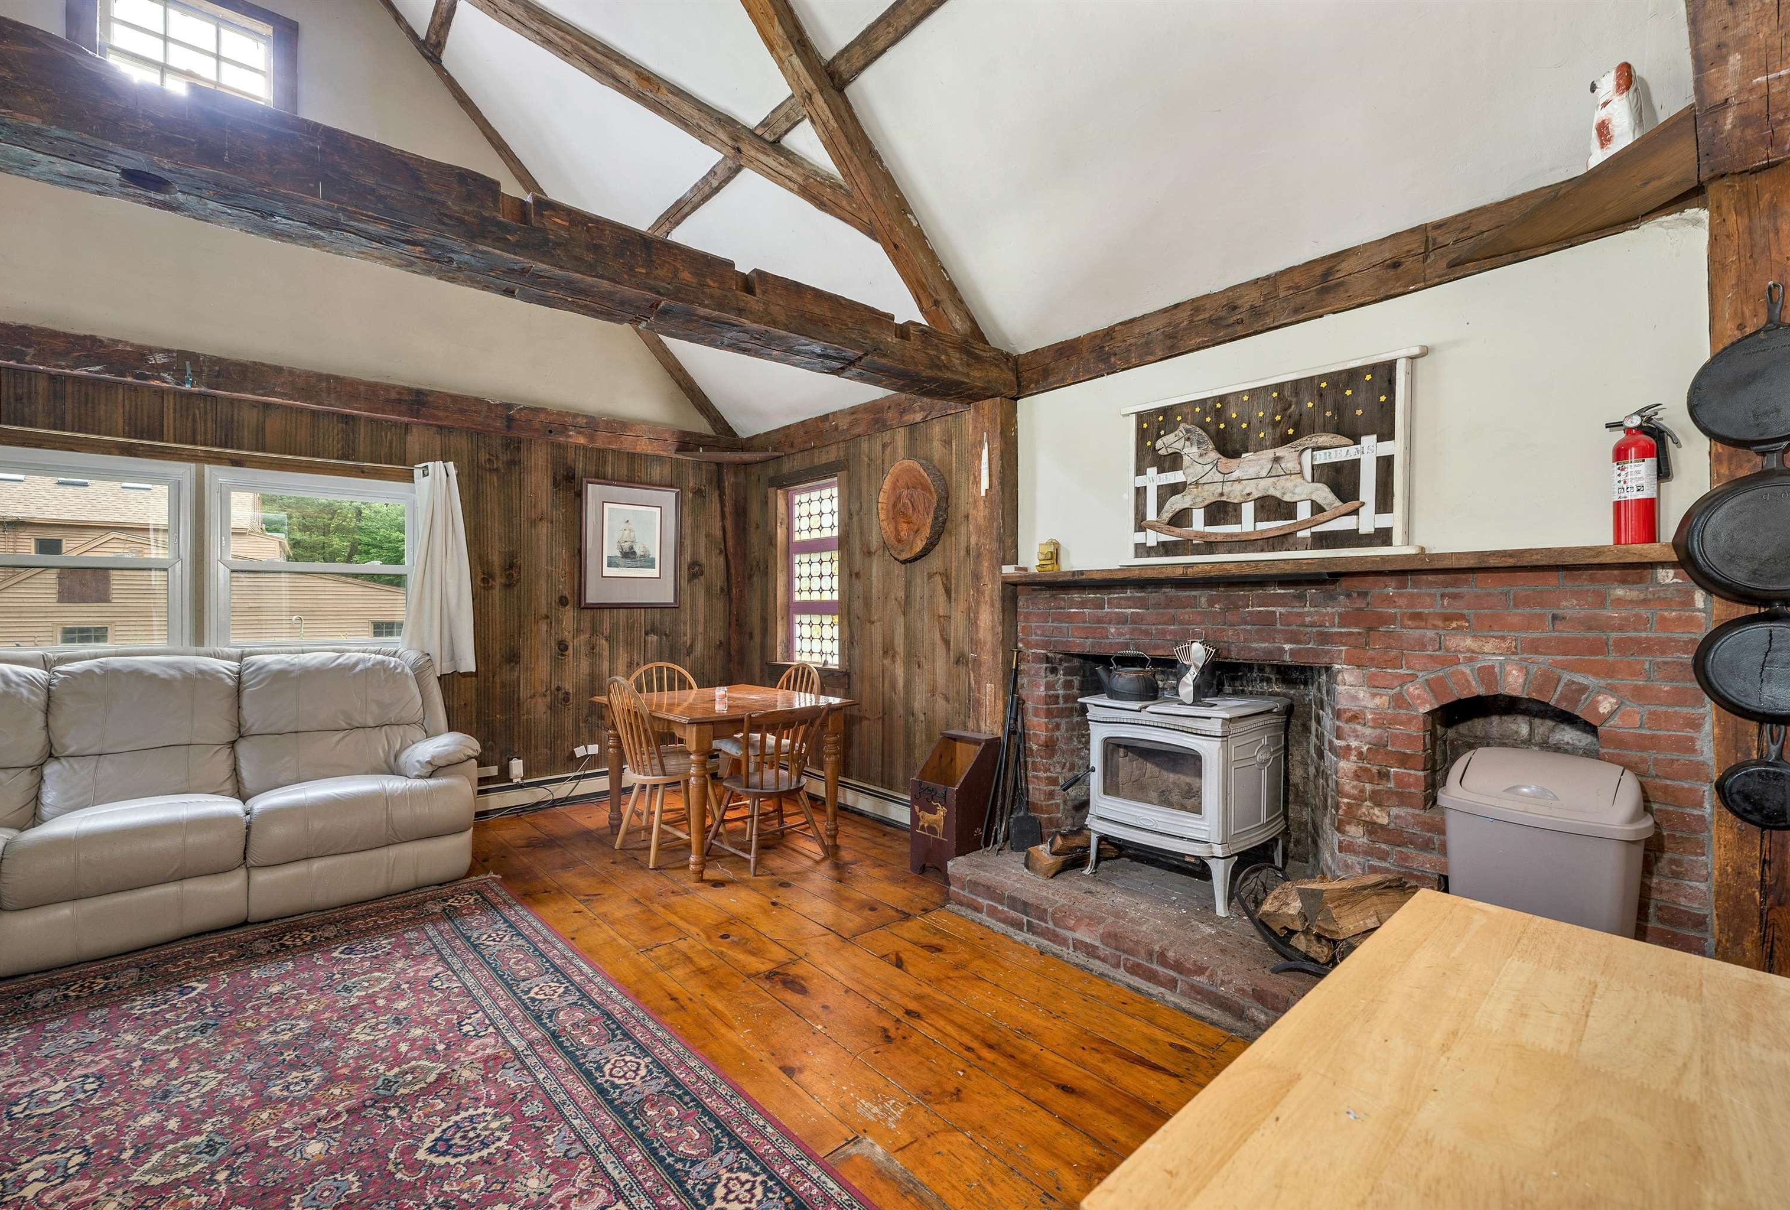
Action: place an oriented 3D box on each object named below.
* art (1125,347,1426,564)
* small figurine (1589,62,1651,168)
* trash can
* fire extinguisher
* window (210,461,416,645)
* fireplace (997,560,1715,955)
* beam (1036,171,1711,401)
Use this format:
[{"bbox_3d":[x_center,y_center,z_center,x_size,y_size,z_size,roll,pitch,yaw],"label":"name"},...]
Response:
[{"bbox_3d":[1.286,-0.475,2.534,0.055,0.630,1.000,0,0,-41],"label":"art"},{"bbox_3d":[1.974,-1.336,1.927,0.120,0.280,0.105,0,0,37],"label":"small figurine"},{"bbox_3d":[1.741,0.751,1.895,0.314,0.713,0.413,0,-1,-43],"label":"trash can"},{"bbox_3d":[1.948,-0.339,1.842,0.098,0.383,0.135,0,0,-35],"label":"fire extinguisher"},{"bbox_3d":[-3.114,-0.212,3.852,0.920,0.990,0.100,0,0,-41],"label":"window"},{"bbox_3d":[1.383,0.510,2.633,0.445,1.310,2.188,0,-1,-43],"label":"fireplace"},{"bbox_3d":[1.380,-1.099,2.624,0.190,0.212,2.170,0,0,-41],"label":"beam"}]

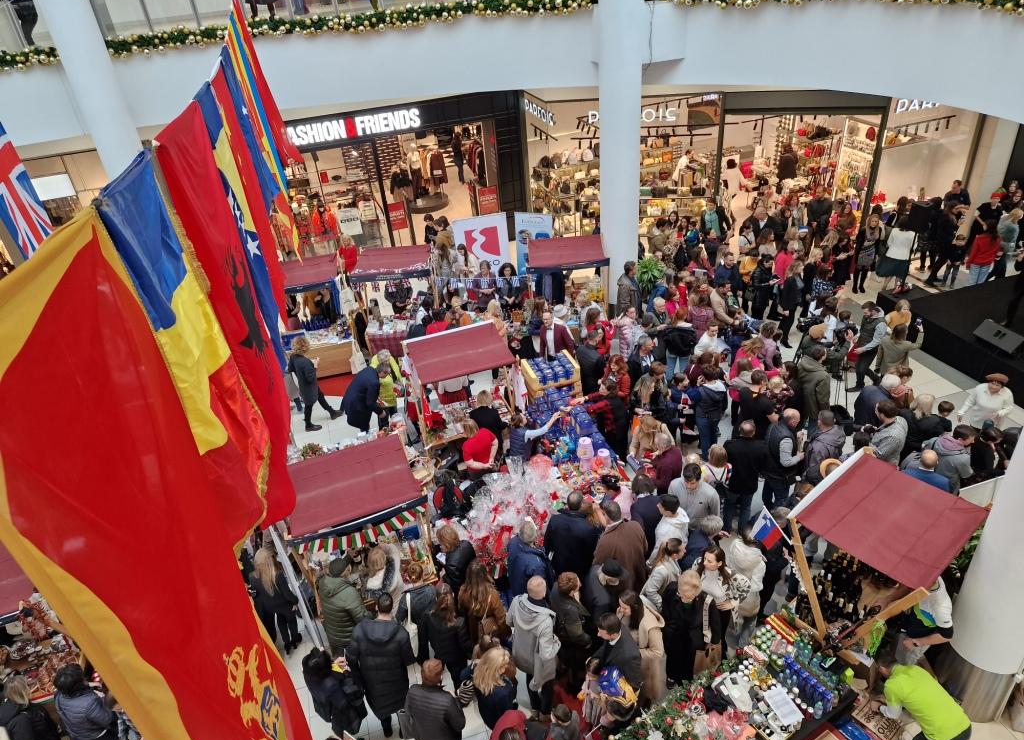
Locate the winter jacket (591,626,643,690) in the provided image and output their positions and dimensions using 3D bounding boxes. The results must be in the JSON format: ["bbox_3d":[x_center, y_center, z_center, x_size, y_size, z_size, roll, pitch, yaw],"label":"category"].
[{"bbox_3d":[0.979,2.649,6.142,0.400,0.740,0.530,-16,33,-17],"label":"winter jacket"}]

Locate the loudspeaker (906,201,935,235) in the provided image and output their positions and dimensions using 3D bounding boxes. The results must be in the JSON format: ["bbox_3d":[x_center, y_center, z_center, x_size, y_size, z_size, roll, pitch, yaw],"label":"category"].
[{"bbox_3d":[8.541,-3.160,14.191,0.380,0.640,0.400,-27,37,-31],"label":"loudspeaker"}]

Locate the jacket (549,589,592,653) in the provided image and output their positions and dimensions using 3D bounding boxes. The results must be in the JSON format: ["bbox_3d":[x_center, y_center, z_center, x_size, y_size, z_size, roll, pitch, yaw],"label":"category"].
[{"bbox_3d":[0.590,2.504,6.857,0.500,0.740,0.340,21,40,37],"label":"jacket"}]

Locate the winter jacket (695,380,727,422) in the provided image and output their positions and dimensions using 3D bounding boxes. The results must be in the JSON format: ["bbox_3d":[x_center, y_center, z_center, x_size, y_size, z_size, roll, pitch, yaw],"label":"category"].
[{"bbox_3d":[2.738,0.421,9.386,0.500,0.660,0.350,0,33,8],"label":"winter jacket"}]

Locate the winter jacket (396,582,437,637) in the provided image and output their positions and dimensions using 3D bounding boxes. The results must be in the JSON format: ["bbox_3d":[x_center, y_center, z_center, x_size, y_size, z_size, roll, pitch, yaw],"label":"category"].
[{"bbox_3d":[-0.987,2.464,7.179,0.500,0.720,0.360,-9,33,-6],"label":"winter jacket"}]

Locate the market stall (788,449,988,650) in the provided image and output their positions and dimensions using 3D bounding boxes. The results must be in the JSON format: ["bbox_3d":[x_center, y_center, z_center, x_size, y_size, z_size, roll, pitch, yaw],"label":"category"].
[{"bbox_3d":[3.579,2.191,6.796,1.446,2.180,1.187,-28,37,-32],"label":"market stall"}]

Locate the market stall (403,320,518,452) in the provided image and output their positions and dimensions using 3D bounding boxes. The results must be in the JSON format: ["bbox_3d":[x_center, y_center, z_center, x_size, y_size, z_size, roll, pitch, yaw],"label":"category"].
[{"bbox_3d":[-0.640,0.626,9.914,1.400,2.150,1.240,-14,34,-13],"label":"market stall"}]

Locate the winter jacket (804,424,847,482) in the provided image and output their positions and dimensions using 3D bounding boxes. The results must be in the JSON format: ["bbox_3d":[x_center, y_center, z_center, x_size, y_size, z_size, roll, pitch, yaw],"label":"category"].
[{"bbox_3d":[3.956,1.060,8.640,0.530,0.780,0.350,-13,32,-12],"label":"winter jacket"}]

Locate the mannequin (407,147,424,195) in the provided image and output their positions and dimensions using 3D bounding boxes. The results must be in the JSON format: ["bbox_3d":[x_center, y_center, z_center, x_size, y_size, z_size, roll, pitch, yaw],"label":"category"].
[{"bbox_3d":[-3.219,-6.555,22.582,0.460,1.760,0.320,-10,31,-7],"label":"mannequin"}]

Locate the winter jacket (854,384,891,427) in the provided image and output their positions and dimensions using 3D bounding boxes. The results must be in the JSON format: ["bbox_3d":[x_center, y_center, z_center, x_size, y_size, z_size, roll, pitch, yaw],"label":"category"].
[{"bbox_3d":[4.759,0.611,8.933,0.400,0.720,0.540,-17,33,-19],"label":"winter jacket"}]

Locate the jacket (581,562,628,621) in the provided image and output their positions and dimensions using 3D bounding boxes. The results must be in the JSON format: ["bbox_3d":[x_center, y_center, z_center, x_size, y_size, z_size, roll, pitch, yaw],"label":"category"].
[{"bbox_3d":[0.930,2.347,6.695,0.380,0.710,0.540,-11,32,-9],"label":"jacket"}]

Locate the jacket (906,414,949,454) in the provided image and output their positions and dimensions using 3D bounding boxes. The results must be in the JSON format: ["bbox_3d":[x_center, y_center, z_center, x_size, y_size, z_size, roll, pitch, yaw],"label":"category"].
[{"bbox_3d":[5.406,0.830,8.896,0.500,0.700,0.340,11,35,25],"label":"jacket"}]

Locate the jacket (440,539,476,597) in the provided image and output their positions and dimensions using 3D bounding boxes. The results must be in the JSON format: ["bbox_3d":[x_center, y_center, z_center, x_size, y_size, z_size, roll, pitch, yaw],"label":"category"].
[{"bbox_3d":[-0.524,2.123,7.350,0.380,0.640,0.500,-6,31,0],"label":"jacket"}]

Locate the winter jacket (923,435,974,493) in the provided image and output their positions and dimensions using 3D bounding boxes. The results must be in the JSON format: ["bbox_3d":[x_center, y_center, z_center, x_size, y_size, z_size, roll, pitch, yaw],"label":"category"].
[{"bbox_3d":[5.265,1.164,8.206,0.360,0.740,0.540,-31,39,-35],"label":"winter jacket"}]

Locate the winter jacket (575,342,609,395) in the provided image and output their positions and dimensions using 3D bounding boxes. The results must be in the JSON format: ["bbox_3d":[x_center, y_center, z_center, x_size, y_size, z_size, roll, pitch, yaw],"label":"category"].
[{"bbox_3d":[1.294,-0.008,10.936,0.520,0.800,0.340,19,39,35],"label":"winter jacket"}]

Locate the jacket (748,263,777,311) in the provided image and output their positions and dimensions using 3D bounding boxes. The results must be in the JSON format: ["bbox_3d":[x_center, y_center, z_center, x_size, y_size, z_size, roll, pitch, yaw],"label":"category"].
[{"bbox_3d":[4.793,-1.598,13.018,0.420,0.840,0.500,6,33,19],"label":"jacket"}]

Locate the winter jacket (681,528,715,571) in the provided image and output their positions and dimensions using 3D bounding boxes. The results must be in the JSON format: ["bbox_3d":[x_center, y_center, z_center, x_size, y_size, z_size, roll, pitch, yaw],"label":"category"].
[{"bbox_3d":[2.010,2.021,7.414,0.420,0.720,0.500,-19,35,-19],"label":"winter jacket"}]

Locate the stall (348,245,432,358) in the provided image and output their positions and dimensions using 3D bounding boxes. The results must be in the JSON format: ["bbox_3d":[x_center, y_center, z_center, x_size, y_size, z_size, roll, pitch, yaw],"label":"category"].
[{"bbox_3d":[-1.937,-1.065,12.564,1.382,2.150,1.180,-3,33,5],"label":"stall"}]

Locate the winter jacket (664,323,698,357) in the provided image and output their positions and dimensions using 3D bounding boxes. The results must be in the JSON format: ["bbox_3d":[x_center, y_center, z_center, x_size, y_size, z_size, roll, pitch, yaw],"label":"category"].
[{"bbox_3d":[2.689,-0.503,10.858,0.540,0.640,0.360,-4,32,3],"label":"winter jacket"}]

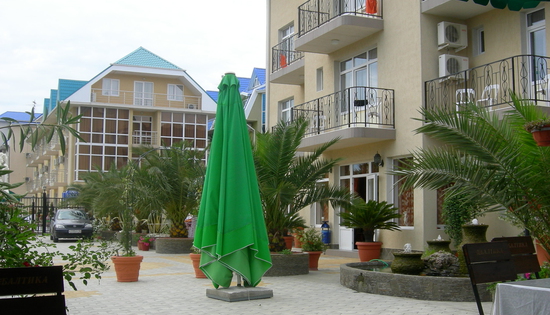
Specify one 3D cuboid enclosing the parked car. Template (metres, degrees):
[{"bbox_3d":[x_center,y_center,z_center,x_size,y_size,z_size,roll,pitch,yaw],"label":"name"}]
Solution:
[{"bbox_3d":[-8.962,2.976,30.963,1.710,1.420,4.100,2,-5,-19],"label":"parked car"}]

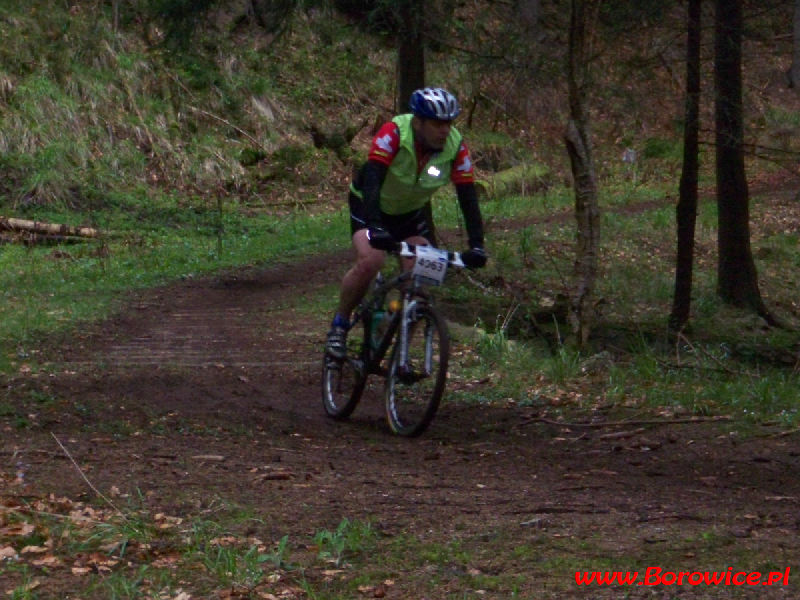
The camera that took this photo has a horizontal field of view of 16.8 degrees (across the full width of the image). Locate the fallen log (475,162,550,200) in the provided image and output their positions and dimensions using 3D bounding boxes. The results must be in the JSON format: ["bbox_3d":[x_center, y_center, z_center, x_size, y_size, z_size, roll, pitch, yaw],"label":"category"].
[{"bbox_3d":[1.443,-1.527,35.000,1.300,0.360,0.360,-13,9,-30],"label":"fallen log"}]

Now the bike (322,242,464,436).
[{"bbox_3d":[-0.073,0.140,14.000,0.640,1.030,1.740,10,-1,-21],"label":"bike"}]

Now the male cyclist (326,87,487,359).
[{"bbox_3d":[0.008,-0.403,14.050,0.680,1.400,0.900,4,1,-22],"label":"male cyclist"}]

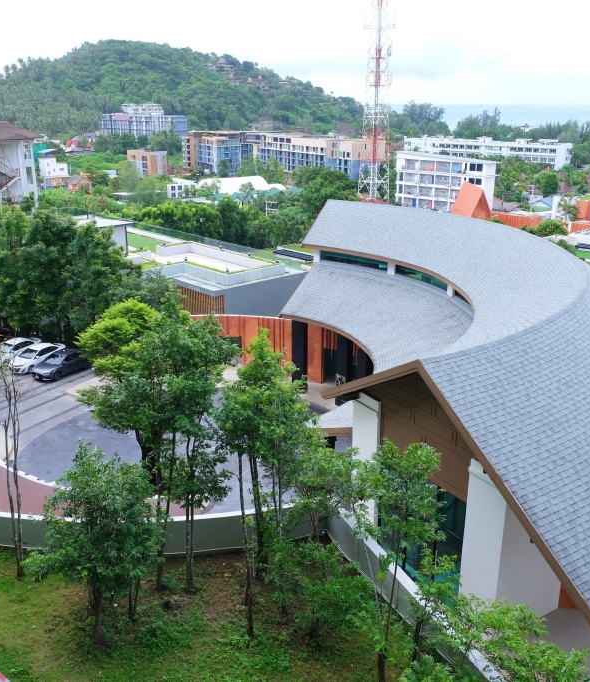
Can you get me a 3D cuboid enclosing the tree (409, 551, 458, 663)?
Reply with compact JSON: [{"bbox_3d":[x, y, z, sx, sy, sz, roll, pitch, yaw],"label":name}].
[{"bbox_3d":[5.058,10.420,26.459,2.000,5.300,2.000,0,19,0],"label":"tree"}]

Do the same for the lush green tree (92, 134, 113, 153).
[{"bbox_3d":[-112.544,-115.768,400.000,11.880,10.150,11.280,-5,20,-14],"label":"lush green tree"}]

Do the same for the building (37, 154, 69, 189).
[{"bbox_3d":[-81.387,-58.022,228.093,8.600,11.000,8.000,-12,23,-32],"label":"building"}]

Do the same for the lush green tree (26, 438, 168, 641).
[{"bbox_3d":[-7.359,7.715,25.299,4.970,8.670,4.970,0,19,0],"label":"lush green tree"}]

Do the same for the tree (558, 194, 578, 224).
[{"bbox_3d":[40.113,-19.342,100.453,2.940,4.380,2.940,0,19,0],"label":"tree"}]

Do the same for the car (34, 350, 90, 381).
[{"bbox_3d":[-16.962,1.635,50.167,1.800,1.460,4.550,12,23,31],"label":"car"}]

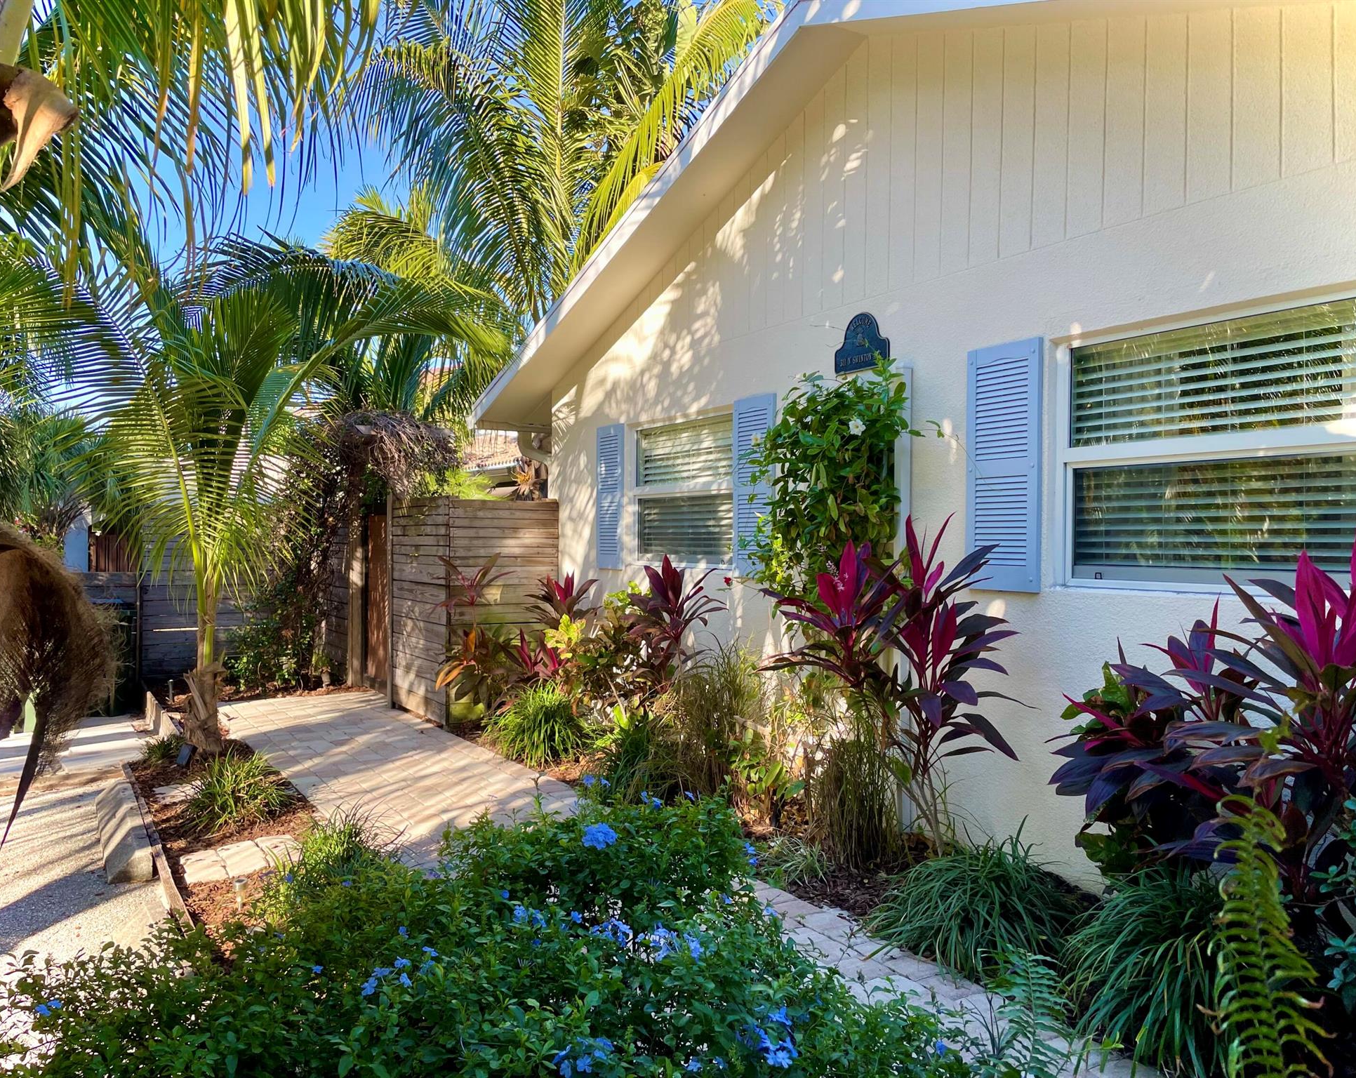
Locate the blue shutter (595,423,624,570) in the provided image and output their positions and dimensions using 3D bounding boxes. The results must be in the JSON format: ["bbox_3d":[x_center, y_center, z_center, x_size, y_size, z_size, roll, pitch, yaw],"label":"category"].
[{"bbox_3d":[-0.479,-0.286,7.541,0.030,0.992,0.384,1,0,-29],"label":"blue shutter"}]

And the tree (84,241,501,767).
[{"bbox_3d":[-2.380,-0.240,6.700,2.400,3.080,2.200,1,0,0],"label":"tree"}]

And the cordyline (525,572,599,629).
[{"bbox_3d":[-0.800,0.446,7.500,0.500,0.430,0.460,1,0,0],"label":"cordyline"}]

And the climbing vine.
[{"bbox_3d":[0.696,-0.207,4.900,0.420,1.048,0.876,1,0,-29],"label":"climbing vine"}]

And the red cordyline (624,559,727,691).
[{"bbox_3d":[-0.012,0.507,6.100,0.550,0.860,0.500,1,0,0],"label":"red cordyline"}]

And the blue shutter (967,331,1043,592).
[{"bbox_3d":[1.312,-0.286,4.366,0.030,0.992,0.384,1,0,-29],"label":"blue shutter"}]

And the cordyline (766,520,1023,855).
[{"bbox_3d":[0.850,0.560,4.350,0.750,1.320,0.850,1,0,-29],"label":"cordyline"}]

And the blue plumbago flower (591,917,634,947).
[{"bbox_3d":[-0.142,0.855,2.350,0.090,0.055,0.075,1,0,0],"label":"blue plumbago flower"}]

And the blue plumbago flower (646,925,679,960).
[{"bbox_3d":[-0.033,0.877,2.350,0.073,0.060,0.065,1,0,0],"label":"blue plumbago flower"}]

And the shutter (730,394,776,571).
[{"bbox_3d":[0.416,-0.286,5.953,0.030,0.992,0.384,1,0,-29],"label":"shutter"}]

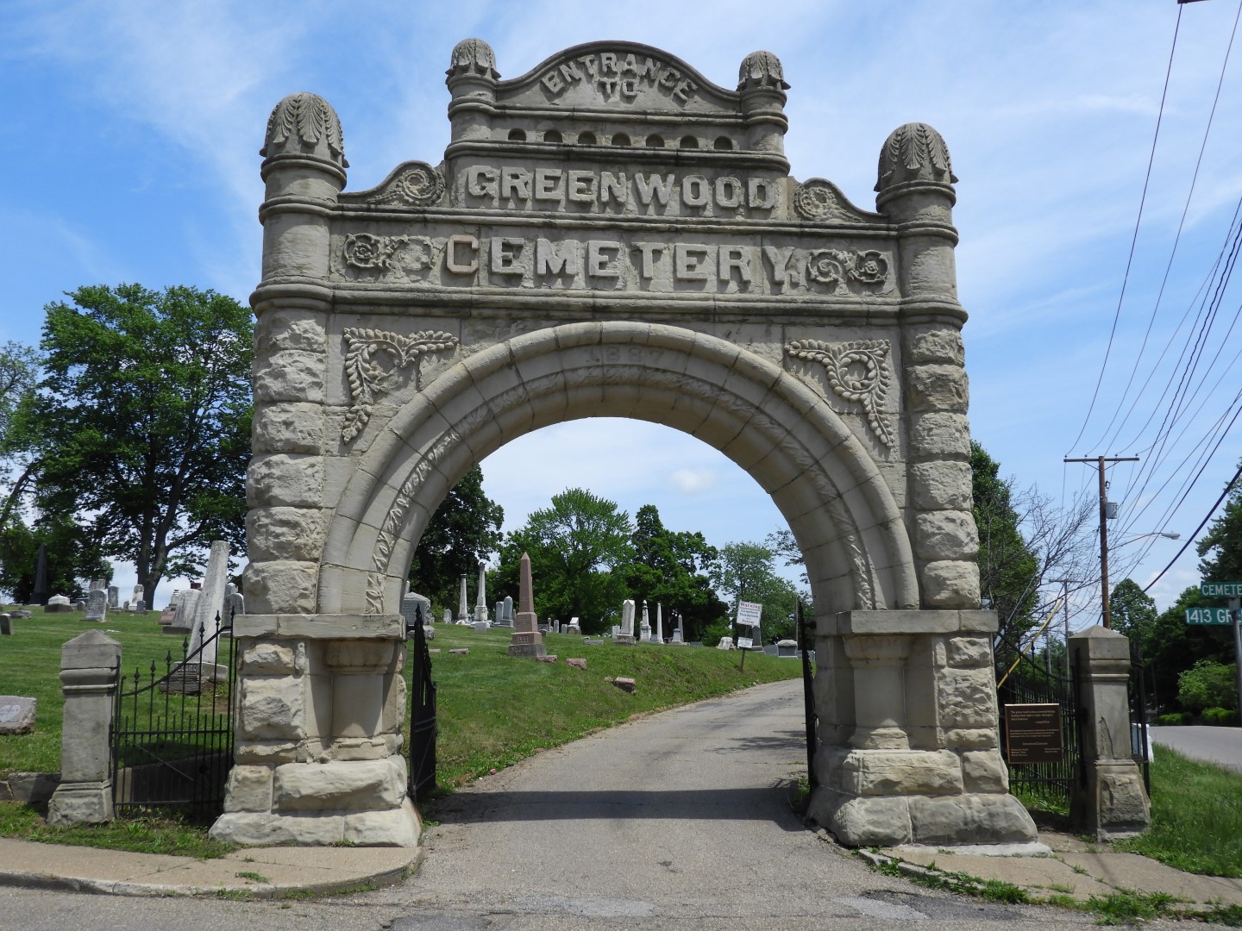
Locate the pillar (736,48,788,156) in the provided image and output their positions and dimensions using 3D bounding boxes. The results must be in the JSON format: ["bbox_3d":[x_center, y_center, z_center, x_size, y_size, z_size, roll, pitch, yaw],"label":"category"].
[{"bbox_3d":[1.265,-3.200,10.593,0.470,1.090,0.440,0,-8,-6],"label":"pillar"}]

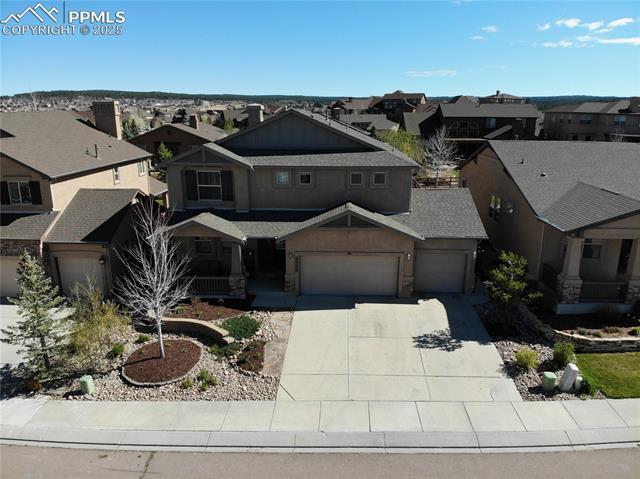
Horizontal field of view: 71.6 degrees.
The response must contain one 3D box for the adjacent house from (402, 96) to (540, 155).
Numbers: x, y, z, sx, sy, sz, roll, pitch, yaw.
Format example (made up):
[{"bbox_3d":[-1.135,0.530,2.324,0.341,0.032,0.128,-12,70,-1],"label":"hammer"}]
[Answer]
[{"bbox_3d":[18.500,-14.543,60.423,16.000,7.600,12.000,0,17,0],"label":"adjacent house"}]

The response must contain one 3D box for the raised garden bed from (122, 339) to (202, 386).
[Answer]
[{"bbox_3d":[-6.150,4.876,17.790,3.200,0.320,3.000,0,17,0],"label":"raised garden bed"}]

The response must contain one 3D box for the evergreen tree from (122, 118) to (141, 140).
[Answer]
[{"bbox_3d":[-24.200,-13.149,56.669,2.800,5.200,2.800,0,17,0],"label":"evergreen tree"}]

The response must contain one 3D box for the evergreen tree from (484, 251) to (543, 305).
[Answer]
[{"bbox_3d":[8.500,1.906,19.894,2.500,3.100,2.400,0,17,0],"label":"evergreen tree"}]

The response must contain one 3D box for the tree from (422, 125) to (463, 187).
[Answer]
[{"bbox_3d":[12.400,-8.341,45.078,4.100,6.200,4.100,0,17,0],"label":"tree"}]

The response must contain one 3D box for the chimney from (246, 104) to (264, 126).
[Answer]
[{"bbox_3d":[-4.100,-7.814,27.943,0.950,1.600,1.250,0,18,1],"label":"chimney"}]

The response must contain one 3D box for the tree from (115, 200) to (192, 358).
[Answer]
[{"bbox_3d":[-6.400,1.701,17.051,2.950,6.500,2.950,0,17,0],"label":"tree"}]

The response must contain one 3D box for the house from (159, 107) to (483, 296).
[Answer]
[{"bbox_3d":[0.300,-3.494,27.209,15.800,9.100,14.200,0,18,1],"label":"house"}]

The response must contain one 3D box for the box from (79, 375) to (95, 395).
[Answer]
[{"bbox_3d":[-8.530,5.325,16.201,0.410,0.620,0.380,0,17,0],"label":"box"}]

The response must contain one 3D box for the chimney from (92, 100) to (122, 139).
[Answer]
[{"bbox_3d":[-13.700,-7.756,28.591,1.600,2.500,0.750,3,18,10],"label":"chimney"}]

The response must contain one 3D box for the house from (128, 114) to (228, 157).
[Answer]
[{"bbox_3d":[-15.400,-10.215,52.351,10.000,7.000,11.000,6,18,17],"label":"house"}]

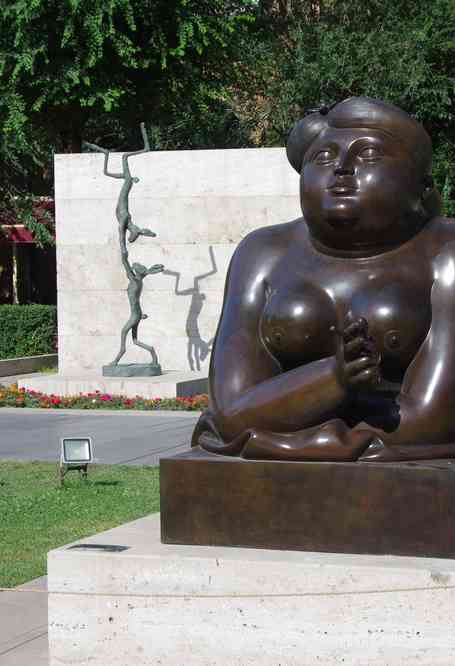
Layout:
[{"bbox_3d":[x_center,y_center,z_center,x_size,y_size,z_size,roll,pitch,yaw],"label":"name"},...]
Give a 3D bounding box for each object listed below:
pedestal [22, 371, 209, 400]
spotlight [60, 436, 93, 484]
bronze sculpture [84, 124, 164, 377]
[{"bbox_3d":[-1.233,0.676,23.311,2.184,0.215,2.352,0,2,20],"label":"pedestal"},{"bbox_3d":[-1.185,0.976,13.824,0.232,0.356,0.185,-1,2,-18],"label":"spotlight"},{"bbox_3d":[-1.364,-1.093,23.520,0.958,3.311,0.538,0,2,20],"label":"bronze sculpture"}]

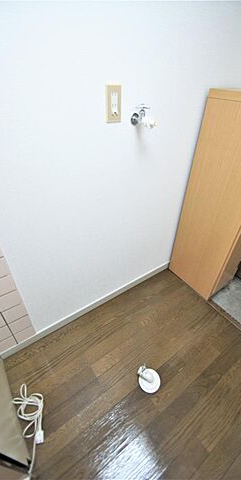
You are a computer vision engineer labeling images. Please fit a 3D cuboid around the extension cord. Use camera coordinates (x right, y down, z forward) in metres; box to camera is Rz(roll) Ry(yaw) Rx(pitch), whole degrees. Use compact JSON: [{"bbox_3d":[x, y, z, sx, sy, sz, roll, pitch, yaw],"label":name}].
[{"bbox_3d":[-0.390,0.795,0.893,0.123,0.040,0.309,-22,42,-29],"label":"extension cord"}]

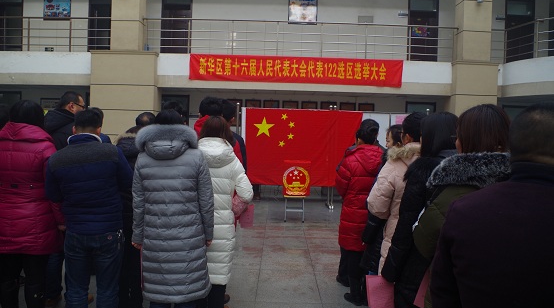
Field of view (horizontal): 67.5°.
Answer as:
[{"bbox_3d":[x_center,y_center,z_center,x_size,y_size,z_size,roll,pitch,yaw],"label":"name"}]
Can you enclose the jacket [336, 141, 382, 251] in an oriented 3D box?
[{"bbox_3d":[0.821,0.418,3.980,0.520,1.020,0.360,1,3,-15],"label":"jacket"}]

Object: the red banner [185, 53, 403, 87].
[{"bbox_3d":[0.532,-2.277,11.300,5.780,0.720,0.050,2,3,0],"label":"red banner"}]

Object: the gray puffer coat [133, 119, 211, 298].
[{"bbox_3d":[-0.668,0.372,2.660,0.500,1.120,0.360,2,3,0],"label":"gray puffer coat"}]

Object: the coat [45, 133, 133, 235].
[{"bbox_3d":[-1.379,0.223,3.030,0.600,0.740,0.370,1,3,-8],"label":"coat"}]

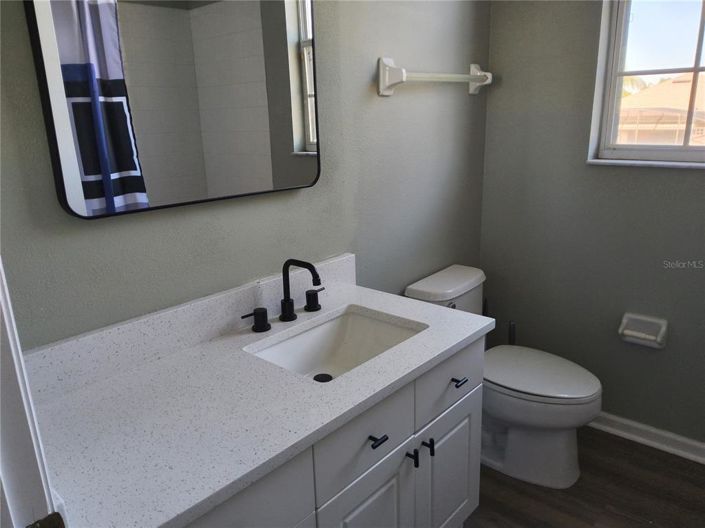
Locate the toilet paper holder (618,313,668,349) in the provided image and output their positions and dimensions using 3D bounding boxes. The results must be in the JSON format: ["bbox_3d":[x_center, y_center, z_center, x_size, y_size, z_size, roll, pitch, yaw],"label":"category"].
[{"bbox_3d":[1.171,0.280,2.064,0.163,0.123,0.065,12,20,41],"label":"toilet paper holder"}]

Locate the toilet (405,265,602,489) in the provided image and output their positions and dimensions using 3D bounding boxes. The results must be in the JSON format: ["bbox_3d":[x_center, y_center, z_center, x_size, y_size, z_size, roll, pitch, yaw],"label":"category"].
[{"bbox_3d":[0.623,0.449,2.050,0.707,0.720,0.410,12,20,41],"label":"toilet"}]

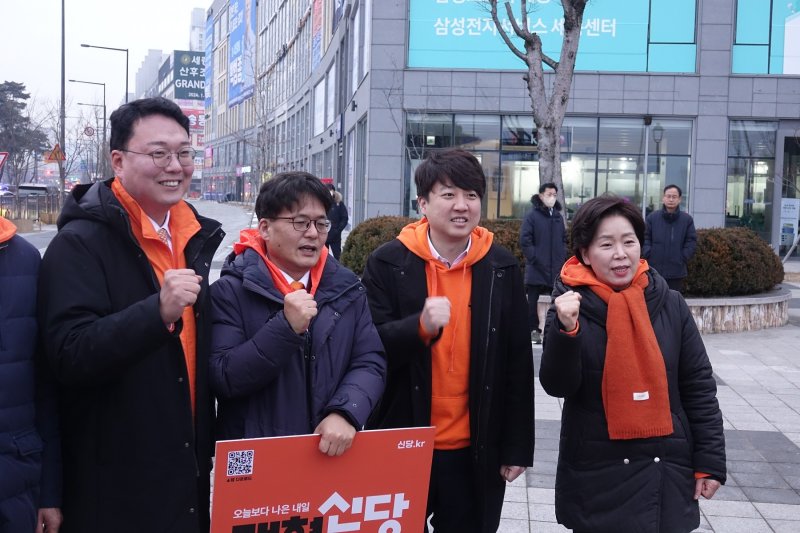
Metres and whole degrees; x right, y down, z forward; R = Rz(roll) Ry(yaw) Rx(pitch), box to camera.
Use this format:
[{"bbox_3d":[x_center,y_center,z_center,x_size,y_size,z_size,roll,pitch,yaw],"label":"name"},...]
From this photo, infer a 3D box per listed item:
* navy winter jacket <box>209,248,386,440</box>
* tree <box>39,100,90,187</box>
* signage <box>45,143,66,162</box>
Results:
[{"bbox_3d":[-0.282,0.330,2.840,0.520,0.770,0.400,0,4,-19],"label":"navy winter jacket"},{"bbox_3d":[-15.730,-5.040,50.000,2.600,5.600,2.500,1,4,-14],"label":"tree"},{"bbox_3d":[-17.394,-5.747,54.000,0.920,0.840,0.060,1,4,-13],"label":"signage"}]

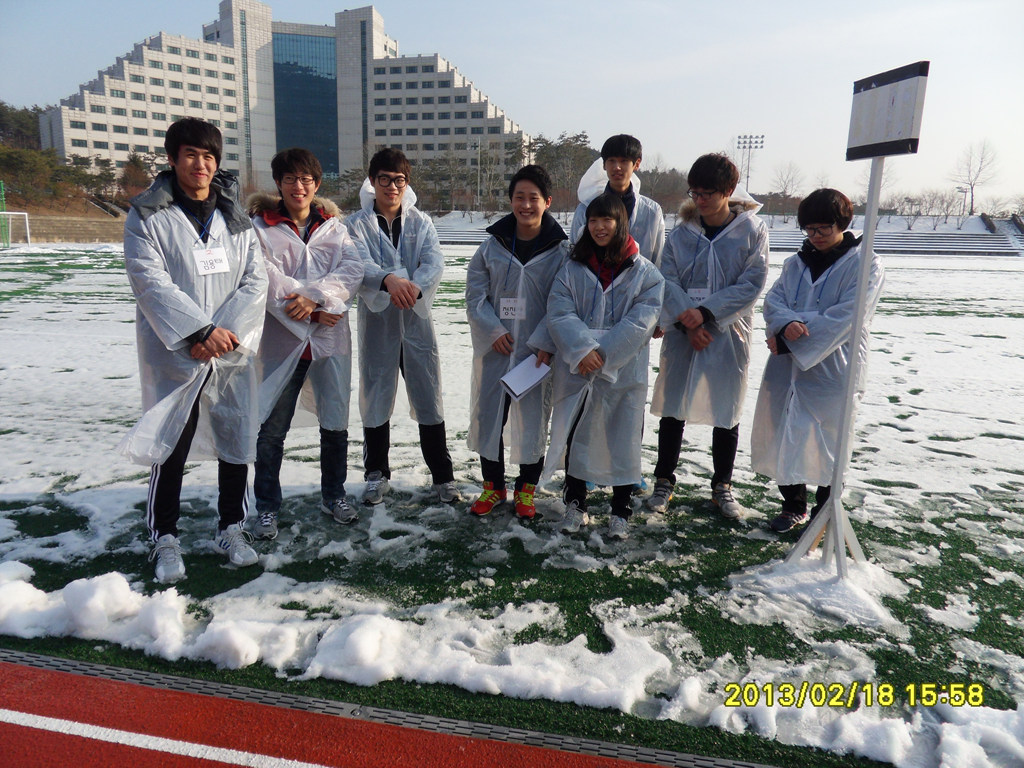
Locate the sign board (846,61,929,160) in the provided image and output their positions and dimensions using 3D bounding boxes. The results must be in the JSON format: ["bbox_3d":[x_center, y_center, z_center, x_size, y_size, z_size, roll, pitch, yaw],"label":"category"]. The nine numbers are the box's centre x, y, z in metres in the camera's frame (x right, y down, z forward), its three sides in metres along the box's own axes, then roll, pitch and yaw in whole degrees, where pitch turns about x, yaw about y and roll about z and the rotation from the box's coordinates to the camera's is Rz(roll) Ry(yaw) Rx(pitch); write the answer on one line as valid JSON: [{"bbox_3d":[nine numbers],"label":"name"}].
[{"bbox_3d":[1.402,-1.017,2.654,0.045,0.305,0.360,-2,12,-13],"label":"sign board"}]

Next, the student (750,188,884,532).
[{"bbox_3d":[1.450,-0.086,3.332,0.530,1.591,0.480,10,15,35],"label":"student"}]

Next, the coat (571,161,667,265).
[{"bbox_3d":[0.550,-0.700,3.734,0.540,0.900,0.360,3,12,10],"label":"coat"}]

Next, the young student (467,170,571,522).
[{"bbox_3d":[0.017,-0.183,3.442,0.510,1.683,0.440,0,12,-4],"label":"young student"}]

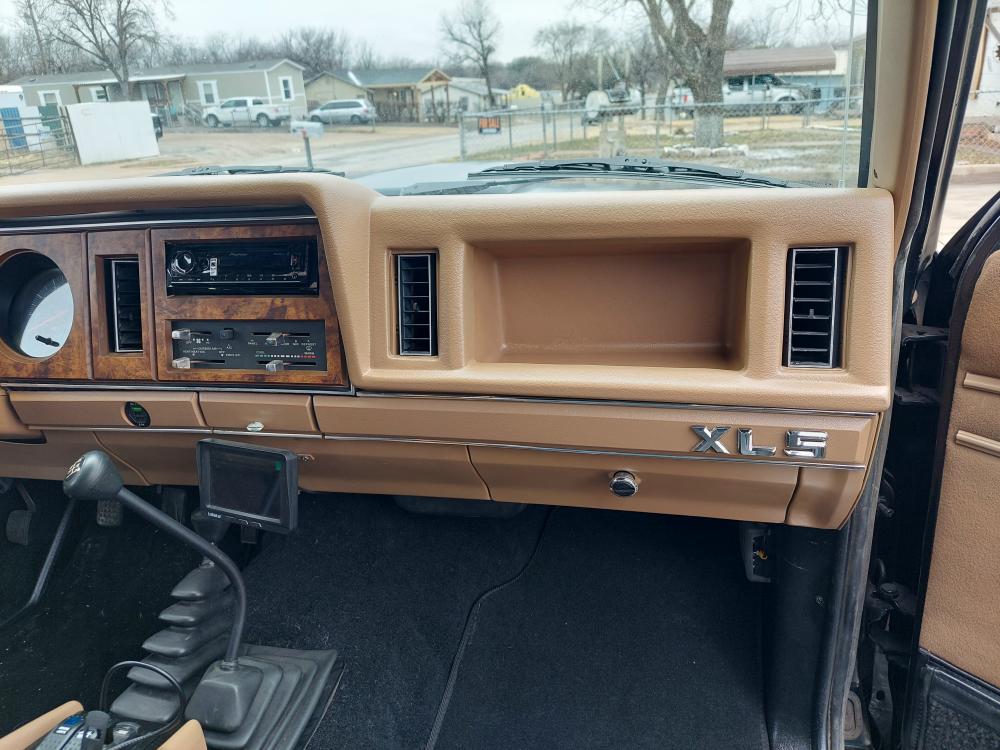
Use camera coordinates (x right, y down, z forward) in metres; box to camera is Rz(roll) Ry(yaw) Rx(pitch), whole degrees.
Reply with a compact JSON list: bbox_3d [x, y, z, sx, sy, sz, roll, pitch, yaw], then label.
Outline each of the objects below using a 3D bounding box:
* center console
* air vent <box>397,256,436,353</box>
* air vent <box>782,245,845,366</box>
[{"bbox_3d":[-0.275,-0.076,0.763,0.238,0.168,0.050,2,7,18],"label":"center console"},{"bbox_3d":[-0.080,-0.068,0.678,0.043,0.098,0.030,2,7,18],"label":"air vent"},{"bbox_3d":[0.259,-0.055,0.571,0.045,0.097,0.030,2,7,18],"label":"air vent"}]

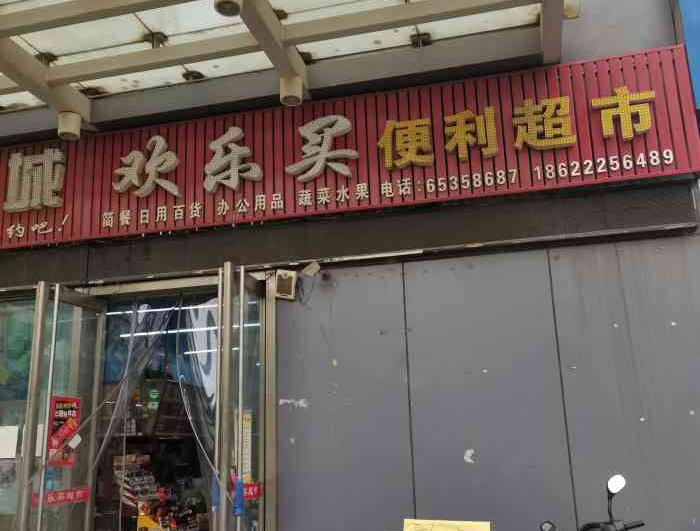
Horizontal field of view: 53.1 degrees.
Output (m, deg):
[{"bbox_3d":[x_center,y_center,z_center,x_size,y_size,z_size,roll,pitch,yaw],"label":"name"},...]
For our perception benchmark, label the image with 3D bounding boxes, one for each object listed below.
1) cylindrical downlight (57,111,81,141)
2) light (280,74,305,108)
[{"bbox_3d":[-2.671,-1.321,6.674,0.190,0.195,0.190,-2,-15,0],"label":"cylindrical downlight"},{"bbox_3d":[-0.510,-1.528,6.179,0.195,0.185,0.195,-2,-15,0],"label":"light"}]

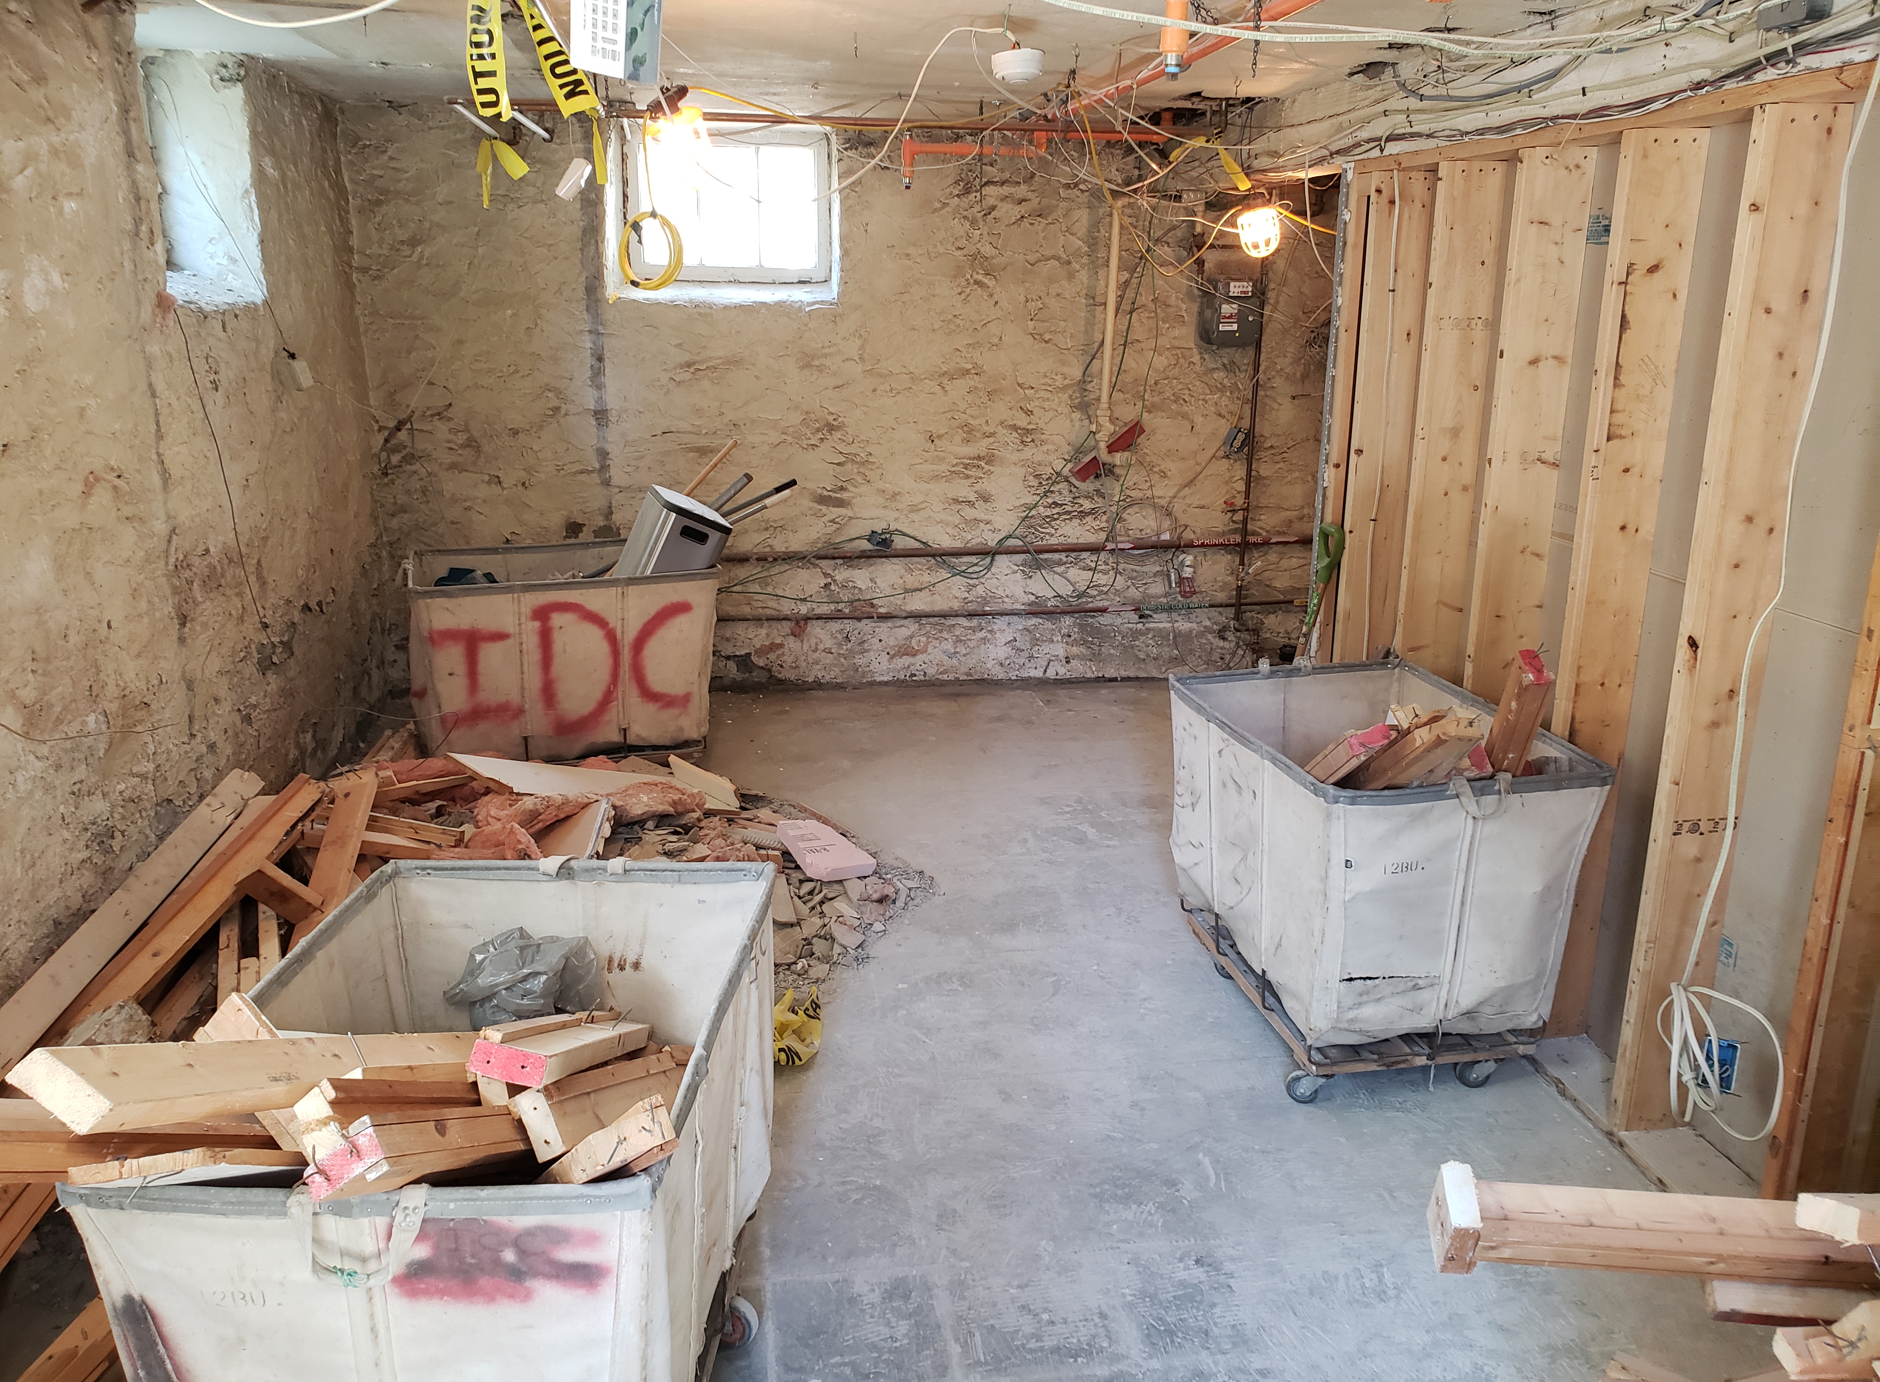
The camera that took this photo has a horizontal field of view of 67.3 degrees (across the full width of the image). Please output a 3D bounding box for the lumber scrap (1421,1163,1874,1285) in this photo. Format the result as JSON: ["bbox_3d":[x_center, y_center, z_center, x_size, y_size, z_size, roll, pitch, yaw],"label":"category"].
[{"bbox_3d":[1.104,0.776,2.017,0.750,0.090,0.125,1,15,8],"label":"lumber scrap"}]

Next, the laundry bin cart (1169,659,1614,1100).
[{"bbox_3d":[0.980,0.458,3.359,0.637,0.831,0.924,-3,16,-9],"label":"laundry bin cart"}]

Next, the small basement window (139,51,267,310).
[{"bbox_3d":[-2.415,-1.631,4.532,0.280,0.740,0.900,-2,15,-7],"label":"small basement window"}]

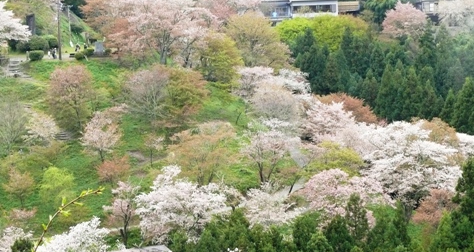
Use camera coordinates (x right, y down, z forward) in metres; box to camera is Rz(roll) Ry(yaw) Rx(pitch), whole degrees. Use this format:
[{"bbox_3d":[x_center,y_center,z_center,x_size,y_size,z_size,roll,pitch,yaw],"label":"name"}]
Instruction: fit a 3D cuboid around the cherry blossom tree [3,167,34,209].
[{"bbox_3d":[-30.331,8.607,213.000,4.400,5.700,4.400,0,11,0],"label":"cherry blossom tree"}]

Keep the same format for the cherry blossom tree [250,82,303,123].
[{"bbox_3d":[5.869,-3.343,228.000,7.600,6.100,7.300,0,11,0],"label":"cherry blossom tree"}]

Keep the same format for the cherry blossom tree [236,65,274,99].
[{"bbox_3d":[2.630,-6.110,218.000,5.290,4.550,4.870,0,6,0],"label":"cherry blossom tree"}]

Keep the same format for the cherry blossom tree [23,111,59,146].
[{"bbox_3d":[-26.510,0.340,207.000,4.760,4.710,4.380,0,6,0],"label":"cherry blossom tree"}]

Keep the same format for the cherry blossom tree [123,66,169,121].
[{"bbox_3d":[-12.700,-4.510,213.000,6.260,7.270,5.760,0,6,0],"label":"cherry blossom tree"}]

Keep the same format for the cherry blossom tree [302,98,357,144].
[{"bbox_3d":[12.480,-0.470,207.000,7.140,6.280,6.570,0,6,0],"label":"cherry blossom tree"}]

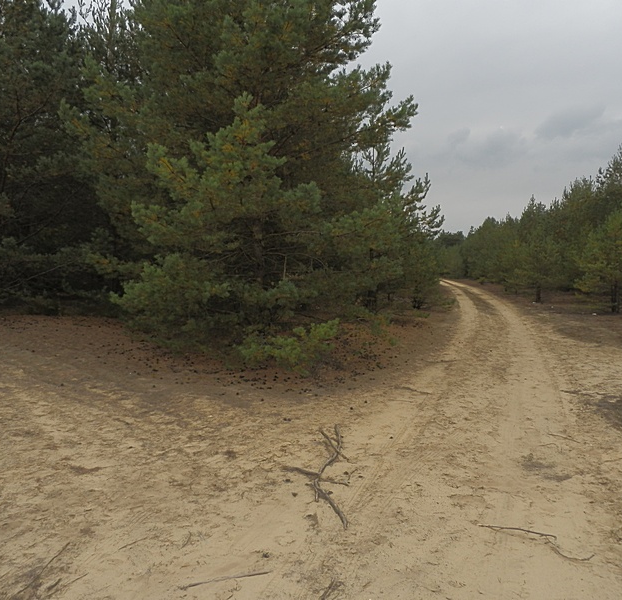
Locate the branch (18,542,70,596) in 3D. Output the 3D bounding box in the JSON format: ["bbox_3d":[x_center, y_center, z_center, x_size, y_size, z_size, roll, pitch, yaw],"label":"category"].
[{"bbox_3d":[-1.392,1.415,2.942,0.045,0.030,0.509,0,3,4],"label":"branch"}]

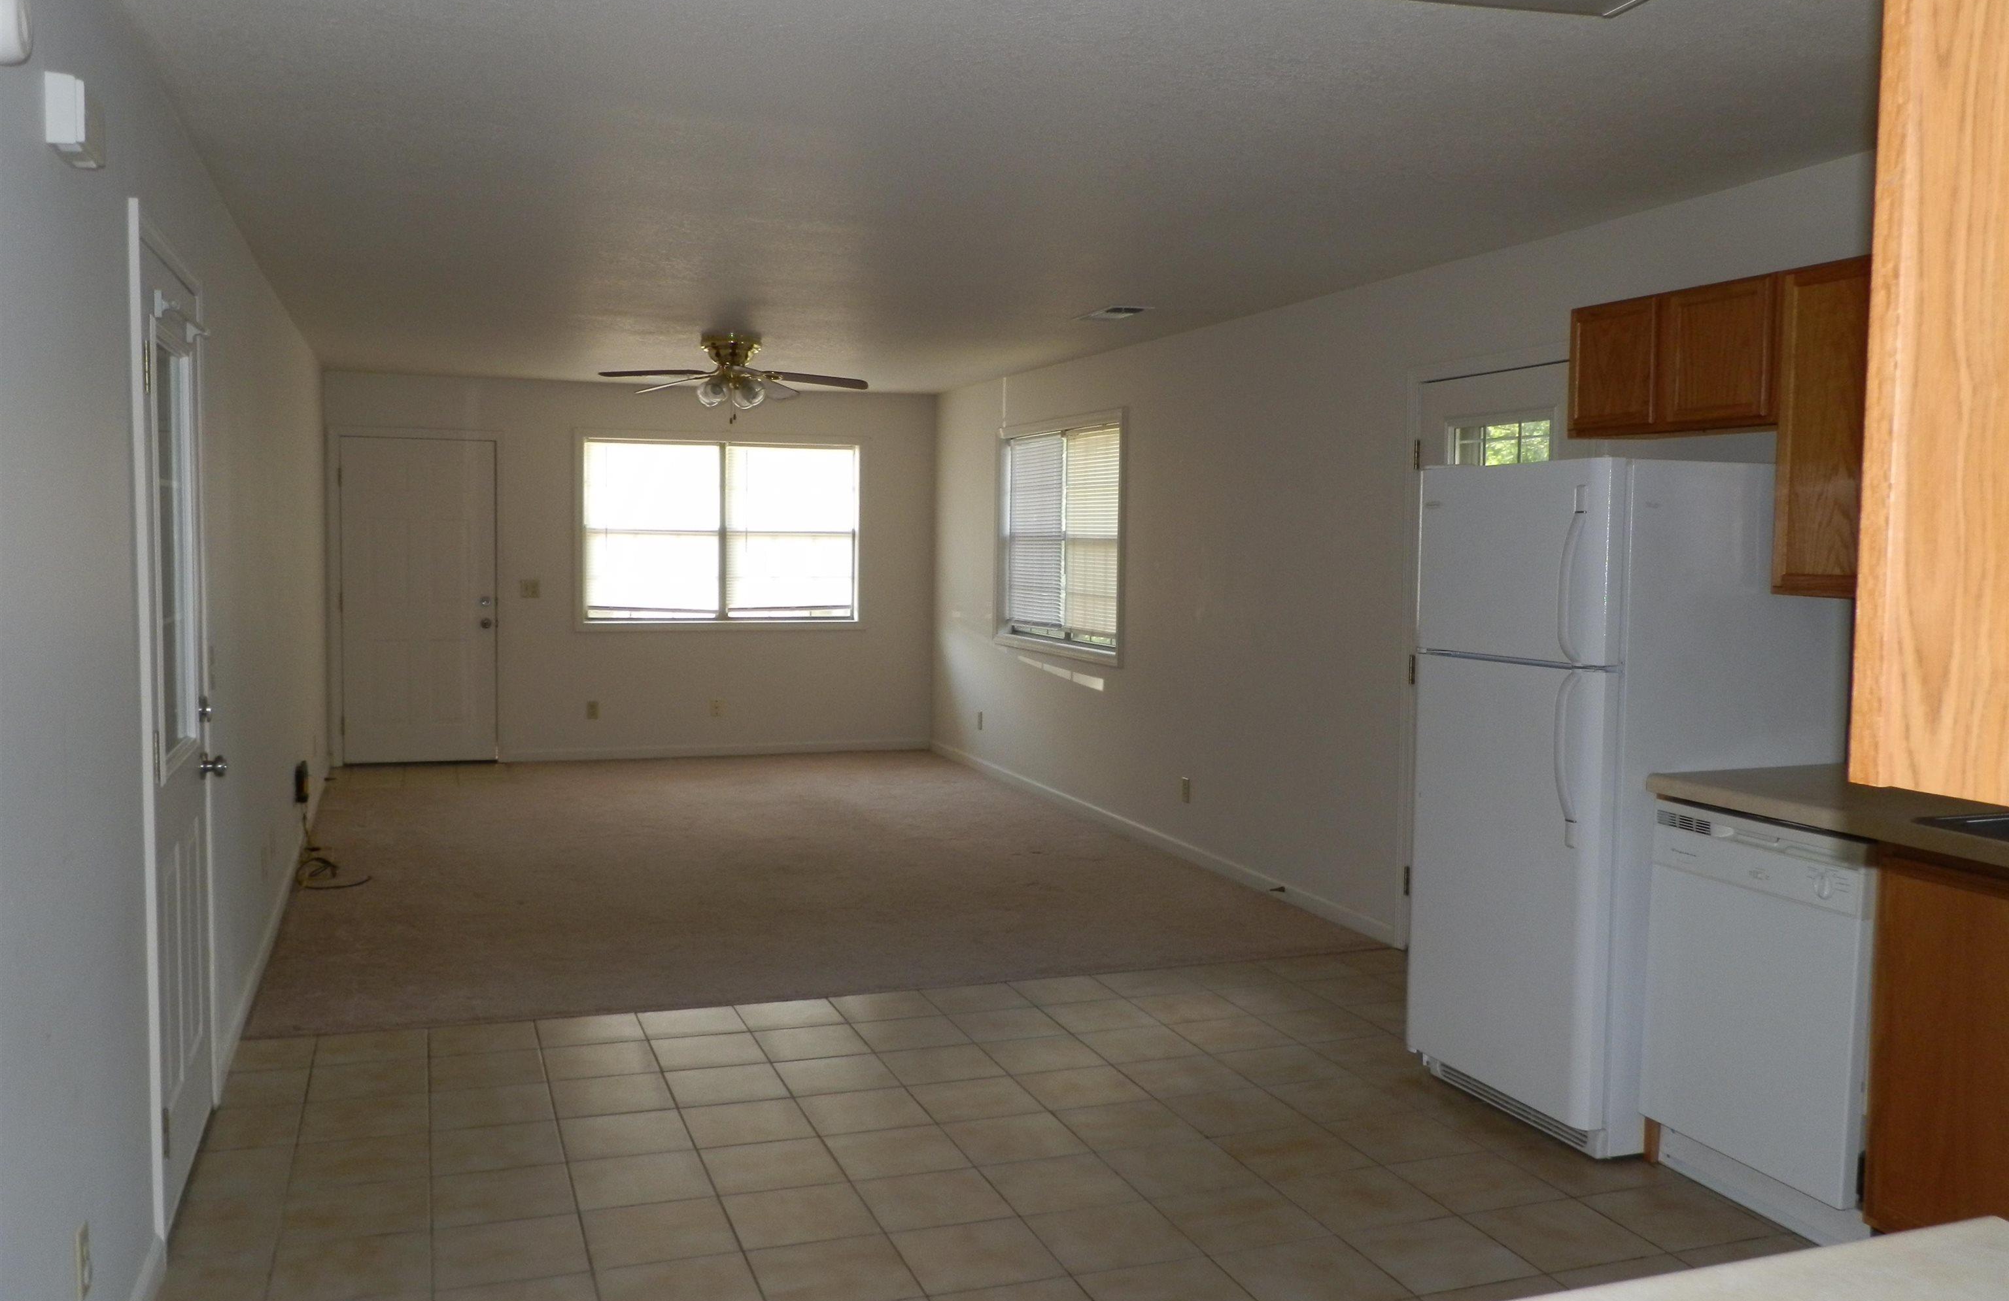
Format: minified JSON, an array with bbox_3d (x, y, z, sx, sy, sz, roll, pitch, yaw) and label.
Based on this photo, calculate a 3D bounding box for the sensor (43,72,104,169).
[{"bbox_3d":[-1.433,-0.815,2.514,0.055,0.103,0.194,-1,4,-20],"label":"sensor"}]

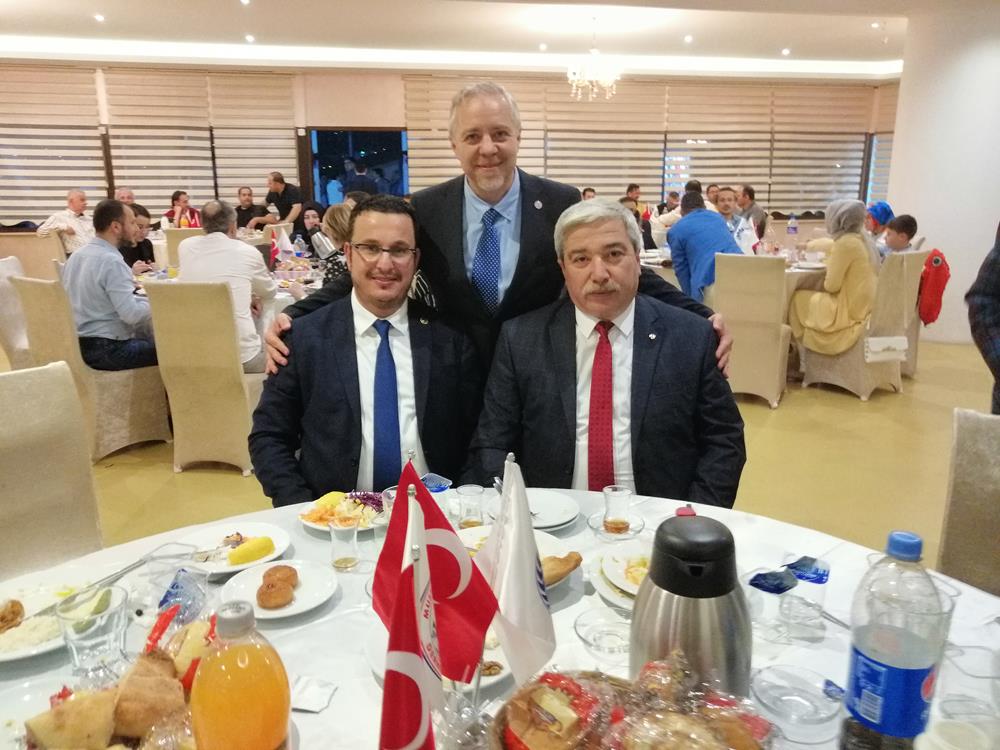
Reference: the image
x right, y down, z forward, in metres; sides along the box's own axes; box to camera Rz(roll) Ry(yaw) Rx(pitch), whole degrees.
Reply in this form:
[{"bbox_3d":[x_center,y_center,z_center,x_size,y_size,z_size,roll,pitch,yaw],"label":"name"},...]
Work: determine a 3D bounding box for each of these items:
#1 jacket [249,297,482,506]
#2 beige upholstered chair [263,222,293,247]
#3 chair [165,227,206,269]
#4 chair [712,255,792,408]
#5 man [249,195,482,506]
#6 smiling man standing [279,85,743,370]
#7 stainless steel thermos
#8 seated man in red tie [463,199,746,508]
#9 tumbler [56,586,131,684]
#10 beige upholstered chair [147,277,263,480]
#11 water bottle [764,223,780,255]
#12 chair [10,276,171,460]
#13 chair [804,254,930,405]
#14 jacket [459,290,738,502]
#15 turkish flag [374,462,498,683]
[{"bbox_3d":[-0.300,0.128,1.792,0.540,0.620,0.400,-2,13,-9],"label":"jacket"},{"bbox_3d":[-2.533,-1.171,8.666,0.440,0.940,0.550,-12,18,-41],"label":"beige upholstered chair"},{"bbox_3d":[-3.202,-1.040,8.132,0.440,0.940,0.550,-2,14,-6],"label":"chair"},{"bbox_3d":[1.669,-0.317,5.102,0.440,0.940,0.550,8,16,30],"label":"chair"},{"bbox_3d":[-0.249,0.314,1.660,0.560,1.340,0.760,-4,14,-15],"label":"man"},{"bbox_3d":[0.000,0.089,2.030,1.040,1.630,0.580,0,13,0],"label":"smiling man standing"},{"bbox_3d":[0.223,0.278,0.932,0.142,0.240,0.175,2,14,8],"label":"stainless steel thermos"},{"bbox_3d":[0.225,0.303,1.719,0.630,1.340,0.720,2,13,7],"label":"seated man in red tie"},{"bbox_3d":[-0.504,0.336,1.000,0.082,0.098,0.082,0,14,0],"label":"tumbler"},{"bbox_3d":[-1.386,-0.025,3.921,0.440,0.940,0.550,2,14,9],"label":"beige upholstered chair"},{"bbox_3d":[2.308,-1.143,6.639,0.088,0.310,0.088,0,14,0],"label":"water bottle"},{"bbox_3d":[-2.230,-0.086,4.277,0.450,0.970,0.570,10,16,37],"label":"chair"},{"bbox_3d":[2.600,-0.368,5.525,0.450,0.980,0.580,-9,15,-34],"label":"chair"},{"bbox_3d":[0.235,0.130,1.783,0.620,0.630,0.420,2,13,7],"label":"jacket"},{"bbox_3d":[-0.066,0.201,0.835,0.132,0.225,0.090,-1,13,-6],"label":"turkish flag"}]

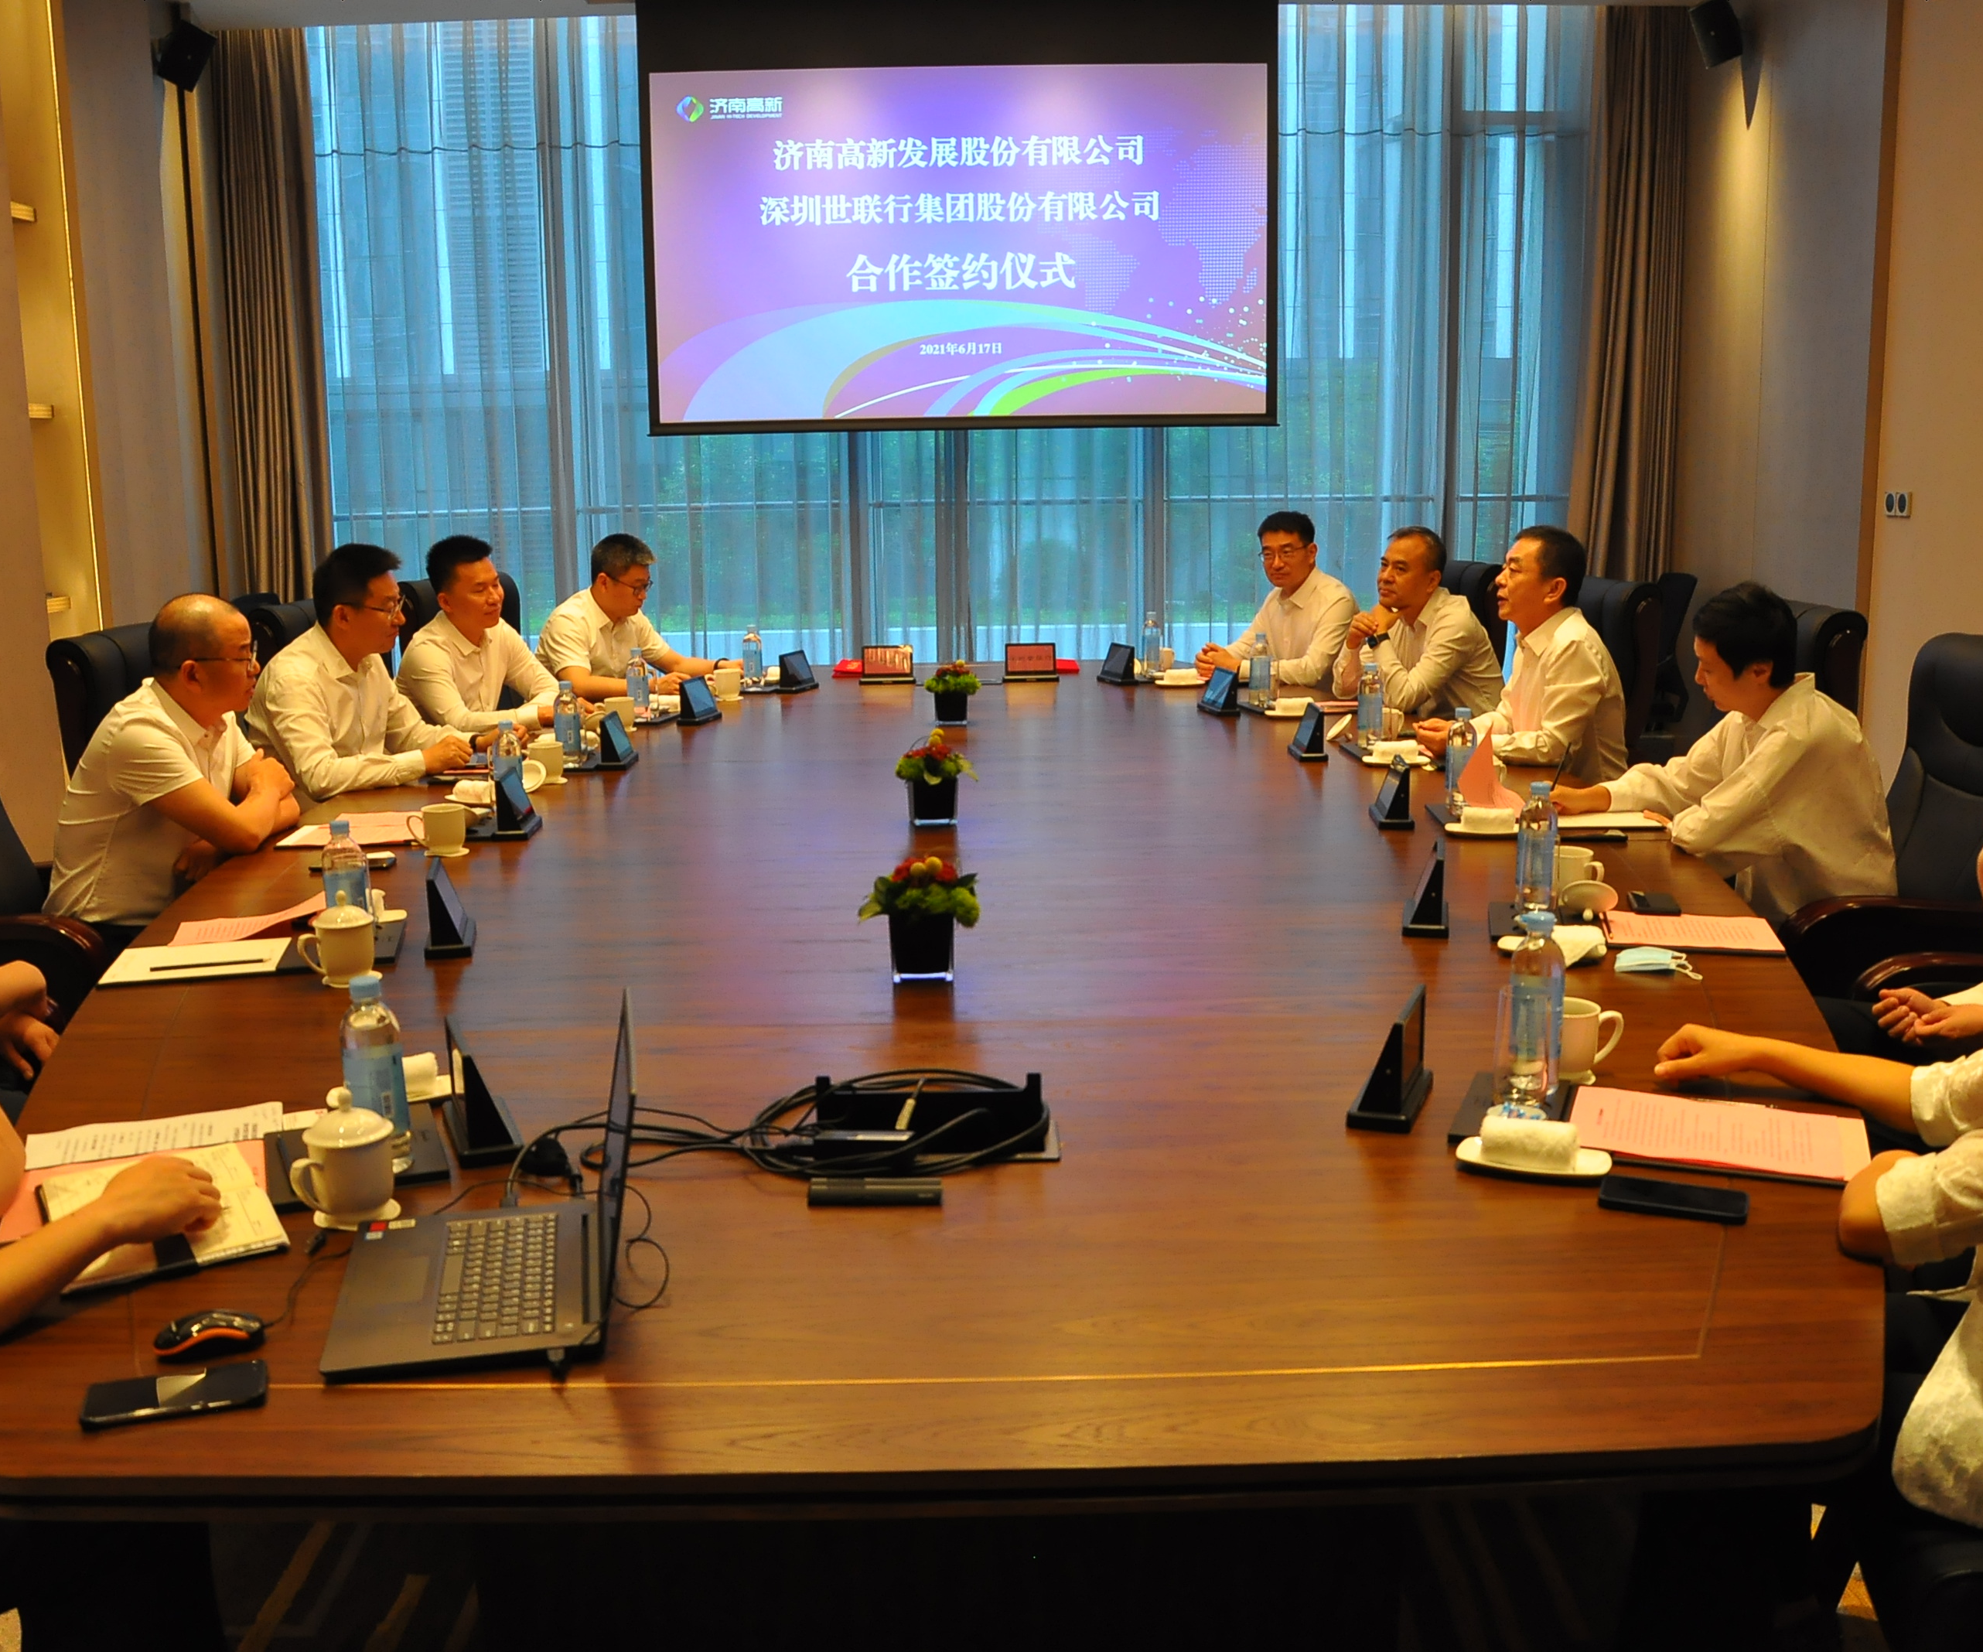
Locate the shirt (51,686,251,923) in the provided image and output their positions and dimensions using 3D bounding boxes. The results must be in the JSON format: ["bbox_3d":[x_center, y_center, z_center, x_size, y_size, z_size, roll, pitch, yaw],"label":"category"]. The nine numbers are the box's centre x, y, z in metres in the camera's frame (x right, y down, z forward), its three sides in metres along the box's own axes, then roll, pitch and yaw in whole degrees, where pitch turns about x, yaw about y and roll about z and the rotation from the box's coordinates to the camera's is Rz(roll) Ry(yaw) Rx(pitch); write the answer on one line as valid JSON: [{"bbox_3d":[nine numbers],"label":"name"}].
[{"bbox_3d":[-1.708,-0.042,3.830,0.380,0.530,0.460,1,11,7],"label":"shirt"}]

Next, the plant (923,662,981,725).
[{"bbox_3d":[-0.116,-0.402,5.623,0.168,0.188,0.158,-1,11,0],"label":"plant"}]

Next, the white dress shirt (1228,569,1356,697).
[{"bbox_3d":[1.095,-0.622,6.586,0.474,0.573,0.514,-10,14,-37],"label":"white dress shirt"}]

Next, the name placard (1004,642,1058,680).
[{"bbox_3d":[0.143,-0.585,6.700,0.198,0.130,0.085,0,11,2],"label":"name placard"}]

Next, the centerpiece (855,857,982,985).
[{"bbox_3d":[-0.110,0.136,2.868,0.185,0.183,0.170,-1,11,0],"label":"centerpiece"}]

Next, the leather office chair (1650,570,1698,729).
[{"bbox_3d":[2.375,-0.344,6.766,0.620,1.060,0.620,-1,11,-3],"label":"leather office chair"}]

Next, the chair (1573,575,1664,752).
[{"bbox_3d":[1.528,-0.103,5.333,0.700,1.160,0.660,-3,11,-11],"label":"chair"}]

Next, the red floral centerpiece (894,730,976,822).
[{"bbox_3d":[-0.122,-0.109,4.078,0.173,0.203,0.163,-1,11,0],"label":"red floral centerpiece"}]

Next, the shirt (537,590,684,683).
[{"bbox_3d":[-1.375,-0.567,6.648,0.395,0.553,0.543,7,14,37],"label":"shirt"}]

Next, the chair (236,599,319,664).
[{"bbox_3d":[-1.671,-0.062,5.382,0.700,1.160,0.660,1,11,11],"label":"chair"}]

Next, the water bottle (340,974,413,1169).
[{"bbox_3d":[-0.653,0.263,1.976,0.066,0.217,0.066,-1,11,0],"label":"water bottle"}]

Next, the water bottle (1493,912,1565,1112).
[{"bbox_3d":[0.631,0.211,2.149,0.066,0.217,0.066,-1,11,0],"label":"water bottle"}]

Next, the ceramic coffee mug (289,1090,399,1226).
[{"bbox_3d":[-0.685,0.347,1.941,0.128,0.141,0.096,-7,13,-30],"label":"ceramic coffee mug"}]

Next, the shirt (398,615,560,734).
[{"bbox_3d":[-1.482,-0.365,5.350,0.420,0.560,0.480,5,12,29],"label":"shirt"}]

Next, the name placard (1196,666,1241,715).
[{"bbox_3d":[0.709,-0.424,5.798,0.085,0.137,0.200,-3,11,-13],"label":"name placard"}]

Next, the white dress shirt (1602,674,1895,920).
[{"bbox_3d":[1.487,-0.032,3.650,0.470,0.520,0.480,1,11,7],"label":"white dress shirt"}]

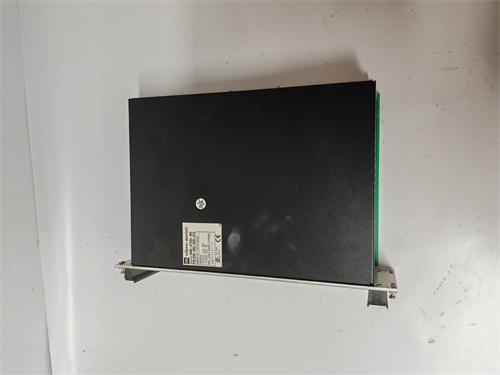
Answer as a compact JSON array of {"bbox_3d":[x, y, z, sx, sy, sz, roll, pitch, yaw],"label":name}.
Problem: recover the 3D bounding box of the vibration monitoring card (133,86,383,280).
[{"bbox_3d":[0.000,0.001,0.369,0.250,0.058,0.178,1,93,18],"label":"vibration monitoring card"}]

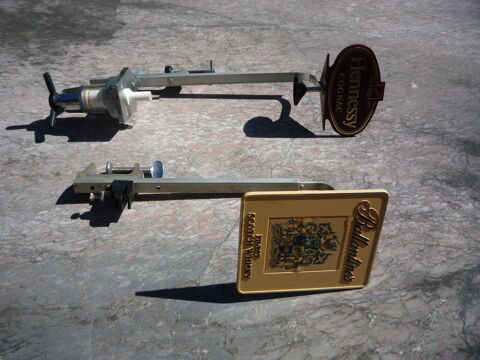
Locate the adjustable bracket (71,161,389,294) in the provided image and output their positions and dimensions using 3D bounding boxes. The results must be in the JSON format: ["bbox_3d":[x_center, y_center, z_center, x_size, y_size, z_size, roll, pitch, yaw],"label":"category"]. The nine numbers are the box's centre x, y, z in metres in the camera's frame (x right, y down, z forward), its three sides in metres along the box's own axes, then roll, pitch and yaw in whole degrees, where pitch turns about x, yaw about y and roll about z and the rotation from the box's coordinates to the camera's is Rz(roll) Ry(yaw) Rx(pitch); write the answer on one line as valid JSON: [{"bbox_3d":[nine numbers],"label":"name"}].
[{"bbox_3d":[-0.039,0.028,0.568,0.393,0.147,0.215,-1,29,-6],"label":"adjustable bracket"}]

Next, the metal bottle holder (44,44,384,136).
[{"bbox_3d":[-0.041,-0.156,0.685,0.533,0.149,0.147,-1,33,2],"label":"metal bottle holder"}]

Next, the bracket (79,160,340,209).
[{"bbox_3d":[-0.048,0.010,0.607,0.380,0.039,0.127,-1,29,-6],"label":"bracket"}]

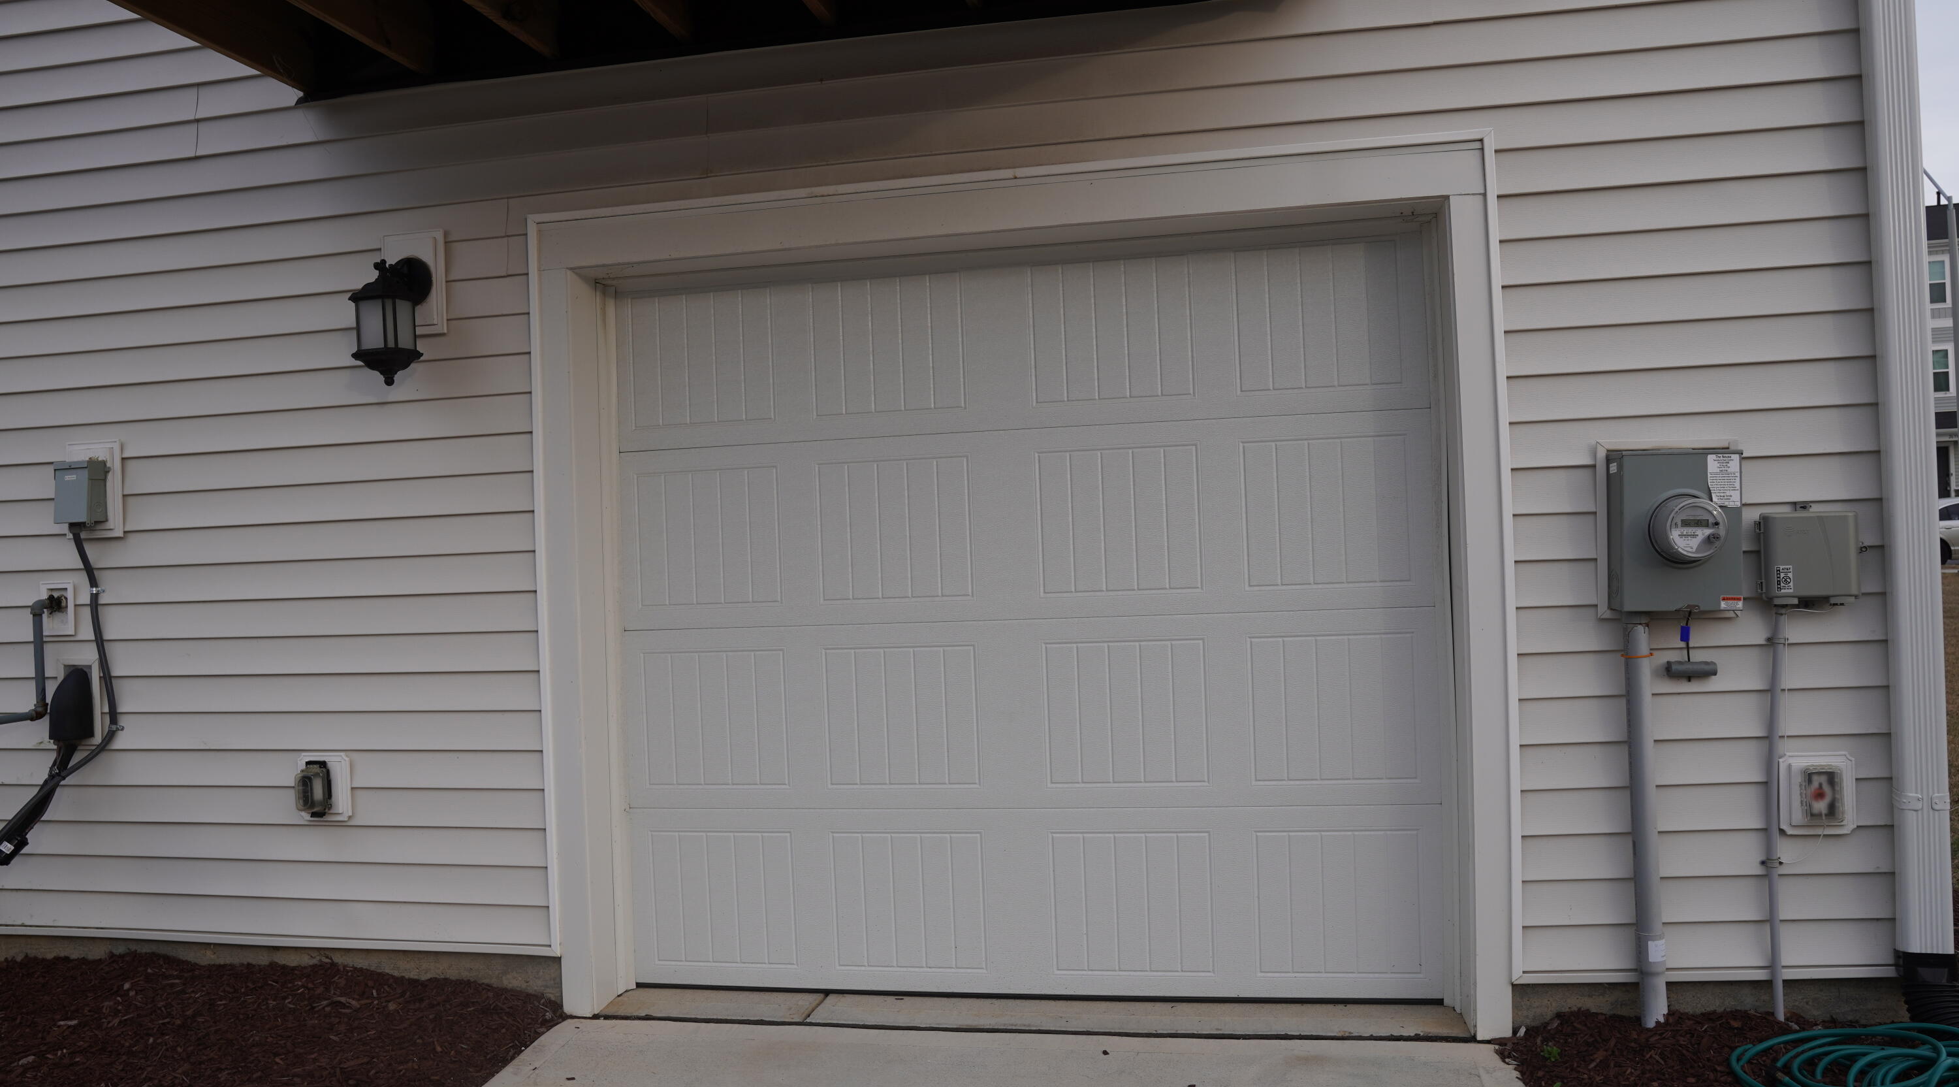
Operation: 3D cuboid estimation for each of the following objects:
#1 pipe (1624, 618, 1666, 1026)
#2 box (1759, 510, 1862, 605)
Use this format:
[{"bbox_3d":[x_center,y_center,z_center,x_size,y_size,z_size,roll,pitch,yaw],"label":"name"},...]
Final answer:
[{"bbox_3d":[1.649,0.690,3.225,0.066,1.009,0.065,-2,0,10],"label":"pipe"},{"bbox_3d":[2.016,0.034,3.178,0.187,0.217,0.090,-2,0,10],"label":"box"}]

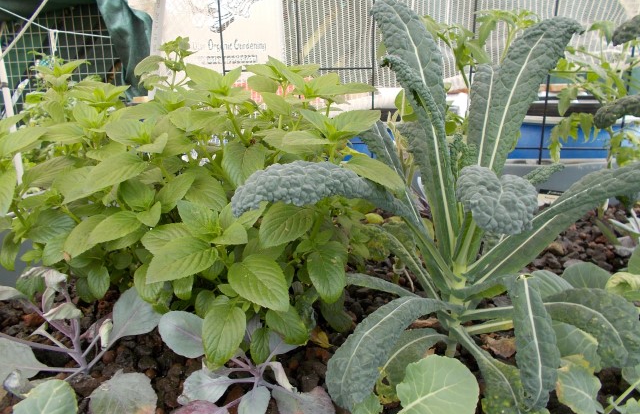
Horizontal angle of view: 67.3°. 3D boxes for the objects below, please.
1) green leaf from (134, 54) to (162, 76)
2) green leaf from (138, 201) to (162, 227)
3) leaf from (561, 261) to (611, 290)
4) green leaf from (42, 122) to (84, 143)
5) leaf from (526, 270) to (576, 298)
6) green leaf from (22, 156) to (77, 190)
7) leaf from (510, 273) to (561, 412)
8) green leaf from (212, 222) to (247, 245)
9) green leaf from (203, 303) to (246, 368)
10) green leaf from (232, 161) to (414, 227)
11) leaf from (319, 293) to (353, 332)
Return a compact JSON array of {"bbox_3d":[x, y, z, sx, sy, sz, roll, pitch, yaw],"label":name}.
[{"bbox_3d":[-0.278,-0.230,0.785,0.051,0.015,0.030,-33,48,-11],"label":"green leaf"},{"bbox_3d":[-0.198,0.009,0.557,0.032,0.018,0.042,-9,24,-24],"label":"green leaf"},{"bbox_3d":[0.423,0.111,0.760,0.075,0.020,0.077,14,37,13],"label":"leaf"},{"bbox_3d":[-0.353,-0.103,0.662,0.057,0.016,0.037,-14,35,-38],"label":"green leaf"},{"bbox_3d":[0.333,0.111,0.690,0.060,0.020,0.067,-30,47,-29],"label":"leaf"},{"bbox_3d":[-0.384,-0.050,0.685,0.080,0.015,0.042,-37,55,-22],"label":"green leaf"},{"bbox_3d":[0.242,0.152,0.540,0.047,0.156,0.028,-8,9,8],"label":"leaf"},{"bbox_3d":[-0.098,0.031,0.543,0.044,0.031,0.032,4,16,17],"label":"green leaf"},{"bbox_3d":[-0.099,0.133,0.497,0.044,0.064,0.018,17,-23,1],"label":"green leaf"},{"bbox_3d":[0.006,-0.014,0.560,0.218,0.080,0.075,-5,16,-13],"label":"green leaf"},{"bbox_3d":[0.021,0.134,0.605,0.036,0.059,0.016,-31,-10,-15],"label":"leaf"}]

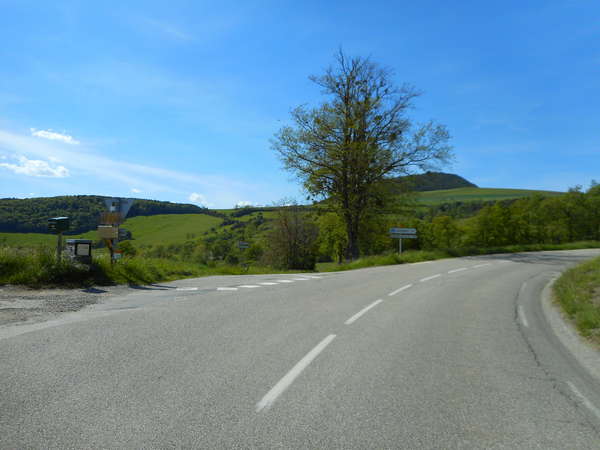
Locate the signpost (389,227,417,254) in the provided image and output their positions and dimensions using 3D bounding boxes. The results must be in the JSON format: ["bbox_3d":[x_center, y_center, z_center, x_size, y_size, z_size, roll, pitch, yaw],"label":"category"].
[{"bbox_3d":[6.424,1.041,27.000,1.660,1.780,0.120,0,-2,10],"label":"signpost"}]

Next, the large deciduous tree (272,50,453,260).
[{"bbox_3d":[4.760,-5.331,33.000,13.500,16.100,12.300,0,-1,0],"label":"large deciduous tree"}]

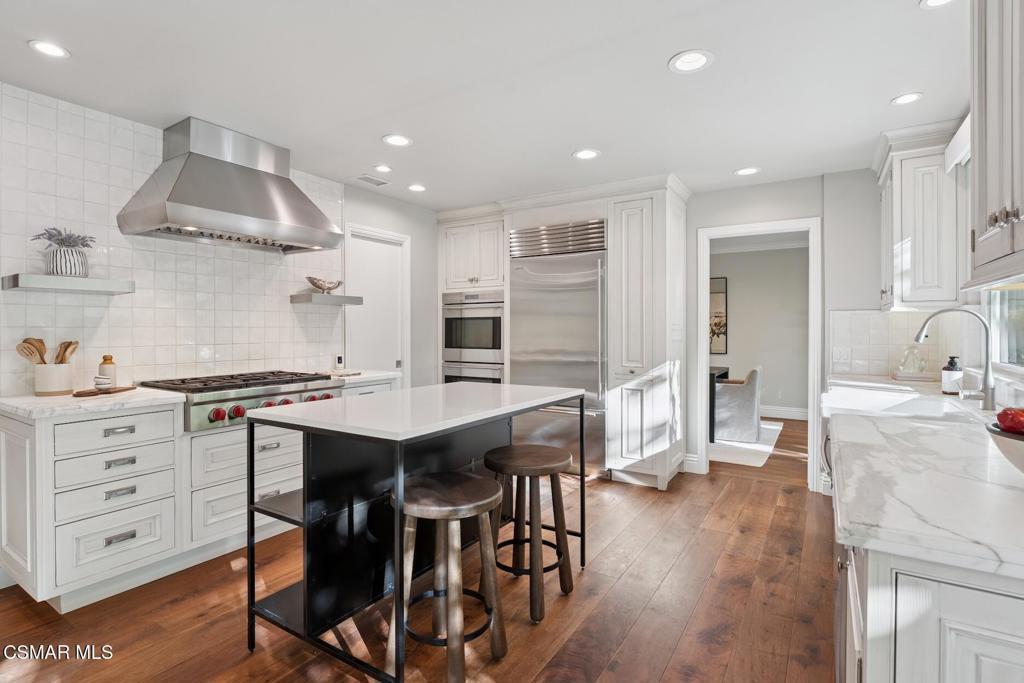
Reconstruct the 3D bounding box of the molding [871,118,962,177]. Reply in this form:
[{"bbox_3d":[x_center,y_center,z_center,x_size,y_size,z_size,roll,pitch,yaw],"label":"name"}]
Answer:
[{"bbox_3d":[2.531,-1.176,2.851,0.402,0.116,0.715,0,1,34],"label":"molding"}]

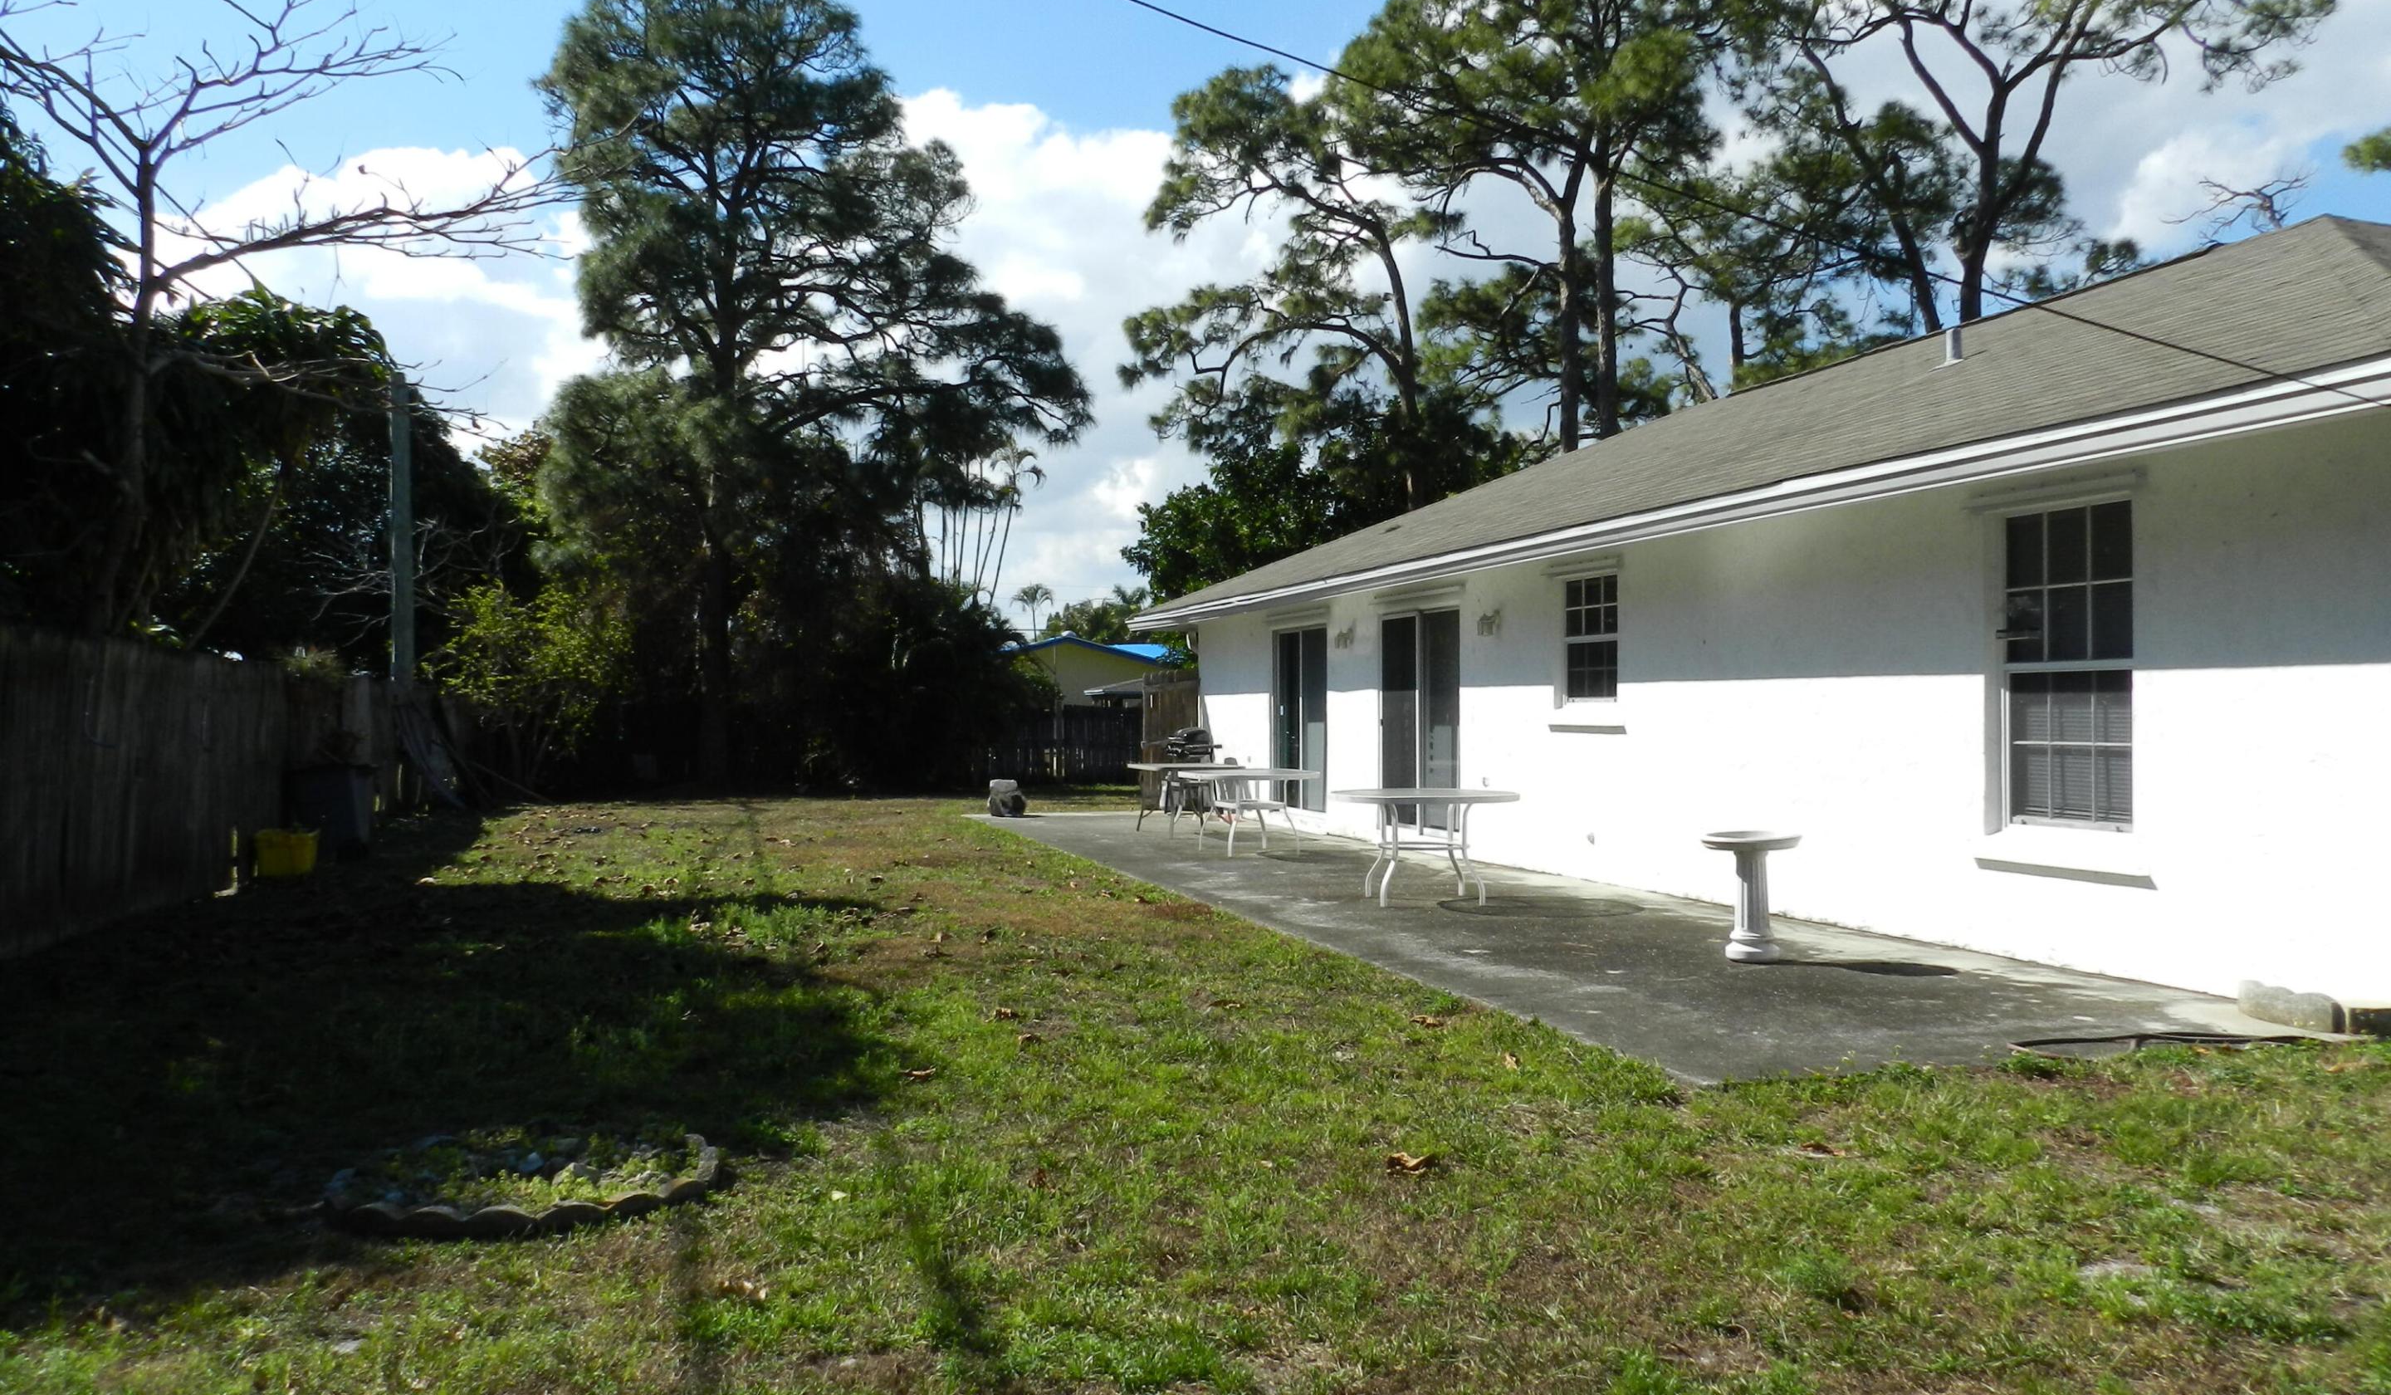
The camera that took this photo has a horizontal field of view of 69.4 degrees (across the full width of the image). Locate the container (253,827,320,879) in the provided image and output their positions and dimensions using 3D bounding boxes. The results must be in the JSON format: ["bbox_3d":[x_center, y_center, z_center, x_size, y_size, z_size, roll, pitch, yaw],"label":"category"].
[{"bbox_3d":[-7.600,1.306,14.438,0.460,0.380,0.410,0,-1,-14],"label":"container"}]

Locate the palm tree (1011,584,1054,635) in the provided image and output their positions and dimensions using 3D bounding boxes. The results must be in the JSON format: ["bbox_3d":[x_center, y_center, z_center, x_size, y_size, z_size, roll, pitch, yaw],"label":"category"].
[{"bbox_3d":[-10.353,-2.455,110.028,2.700,9.700,2.700,0,-1,0],"label":"palm tree"}]

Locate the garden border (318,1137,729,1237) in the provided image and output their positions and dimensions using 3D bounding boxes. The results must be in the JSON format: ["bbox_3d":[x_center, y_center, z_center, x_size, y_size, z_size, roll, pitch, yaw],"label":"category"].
[{"bbox_3d":[-1.890,1.351,4.888,1.050,0.110,0.870,0,-1,-20],"label":"garden border"}]

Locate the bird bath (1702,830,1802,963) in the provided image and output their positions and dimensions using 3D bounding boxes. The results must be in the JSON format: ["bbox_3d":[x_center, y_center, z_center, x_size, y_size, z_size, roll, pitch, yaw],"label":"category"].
[{"bbox_3d":[2.924,1.045,9.061,0.520,0.650,0.520,0,-1,0],"label":"bird bath"}]

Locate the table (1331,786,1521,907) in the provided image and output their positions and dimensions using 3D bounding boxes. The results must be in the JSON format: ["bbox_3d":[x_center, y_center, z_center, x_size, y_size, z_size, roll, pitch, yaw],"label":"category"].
[{"bbox_3d":[1.582,1.026,11.831,1.290,0.740,1.290,0,-1,0],"label":"table"}]

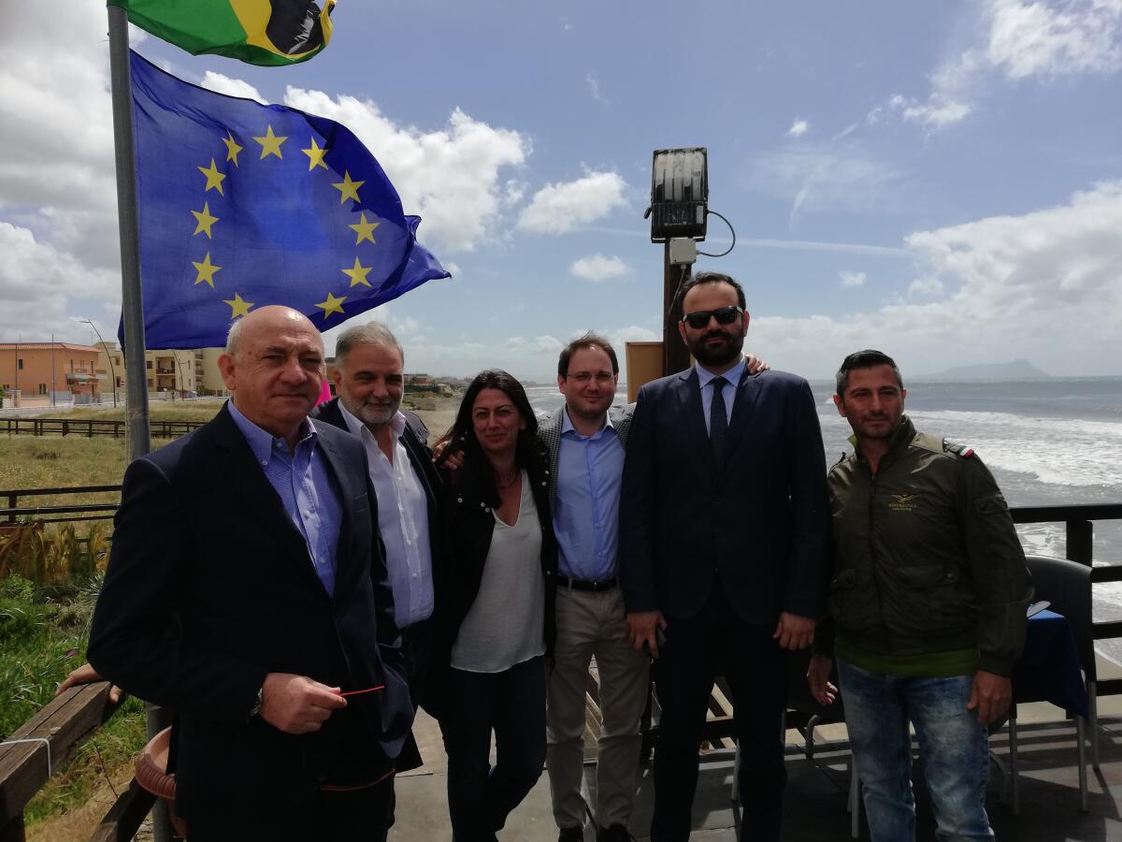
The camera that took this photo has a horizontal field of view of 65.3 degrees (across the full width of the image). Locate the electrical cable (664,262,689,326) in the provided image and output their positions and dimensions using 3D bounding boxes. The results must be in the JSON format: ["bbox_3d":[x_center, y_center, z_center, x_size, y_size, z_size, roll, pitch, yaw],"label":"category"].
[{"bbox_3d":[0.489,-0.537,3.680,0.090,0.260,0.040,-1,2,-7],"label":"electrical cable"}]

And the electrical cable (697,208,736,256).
[{"bbox_3d":[0.656,-0.792,3.690,0.157,0.200,0.060,-1,2,-7],"label":"electrical cable"}]

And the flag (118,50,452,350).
[{"bbox_3d":[-0.970,-0.730,3.240,1.200,1.000,0.270,-3,3,-38],"label":"flag"}]

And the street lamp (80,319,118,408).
[{"bbox_3d":[-43.119,-5.324,81.700,3.300,8.200,0.350,-2,2,-12],"label":"street lamp"}]

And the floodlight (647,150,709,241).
[{"bbox_3d":[0.496,-0.957,3.700,0.245,0.375,0.170,-1,2,7],"label":"floodlight"}]

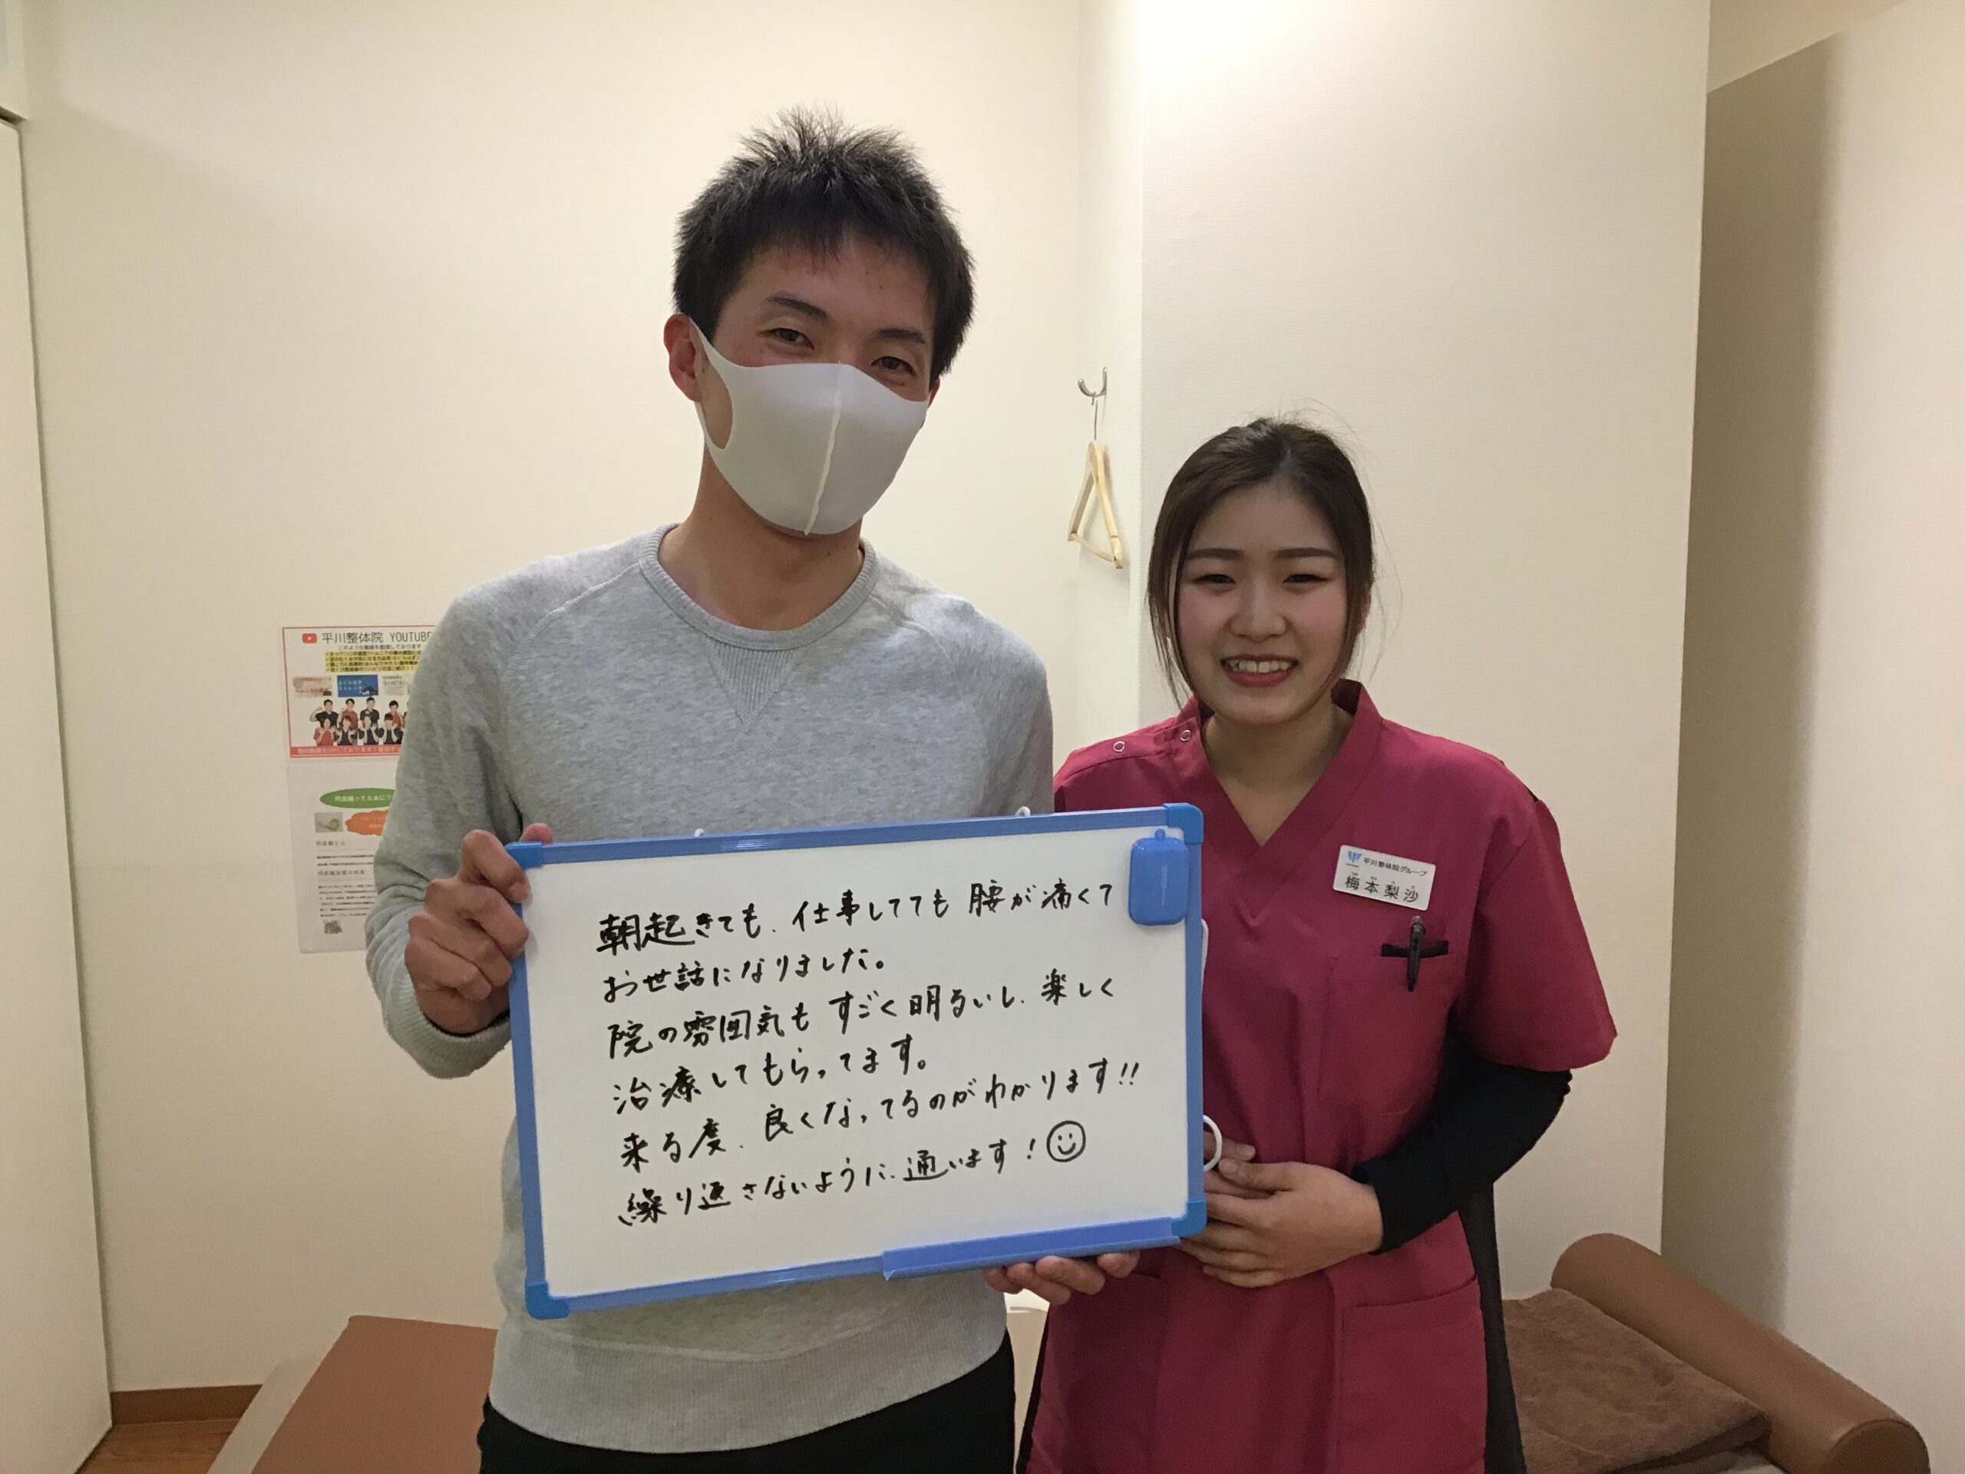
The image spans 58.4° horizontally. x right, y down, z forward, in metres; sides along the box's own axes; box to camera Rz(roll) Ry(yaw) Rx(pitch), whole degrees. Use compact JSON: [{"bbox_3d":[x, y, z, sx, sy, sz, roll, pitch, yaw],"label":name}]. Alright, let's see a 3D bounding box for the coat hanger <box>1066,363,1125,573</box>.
[{"bbox_3d":[0.167,-0.392,2.620,0.035,0.260,0.420,-1,7,-5],"label":"coat hanger"}]

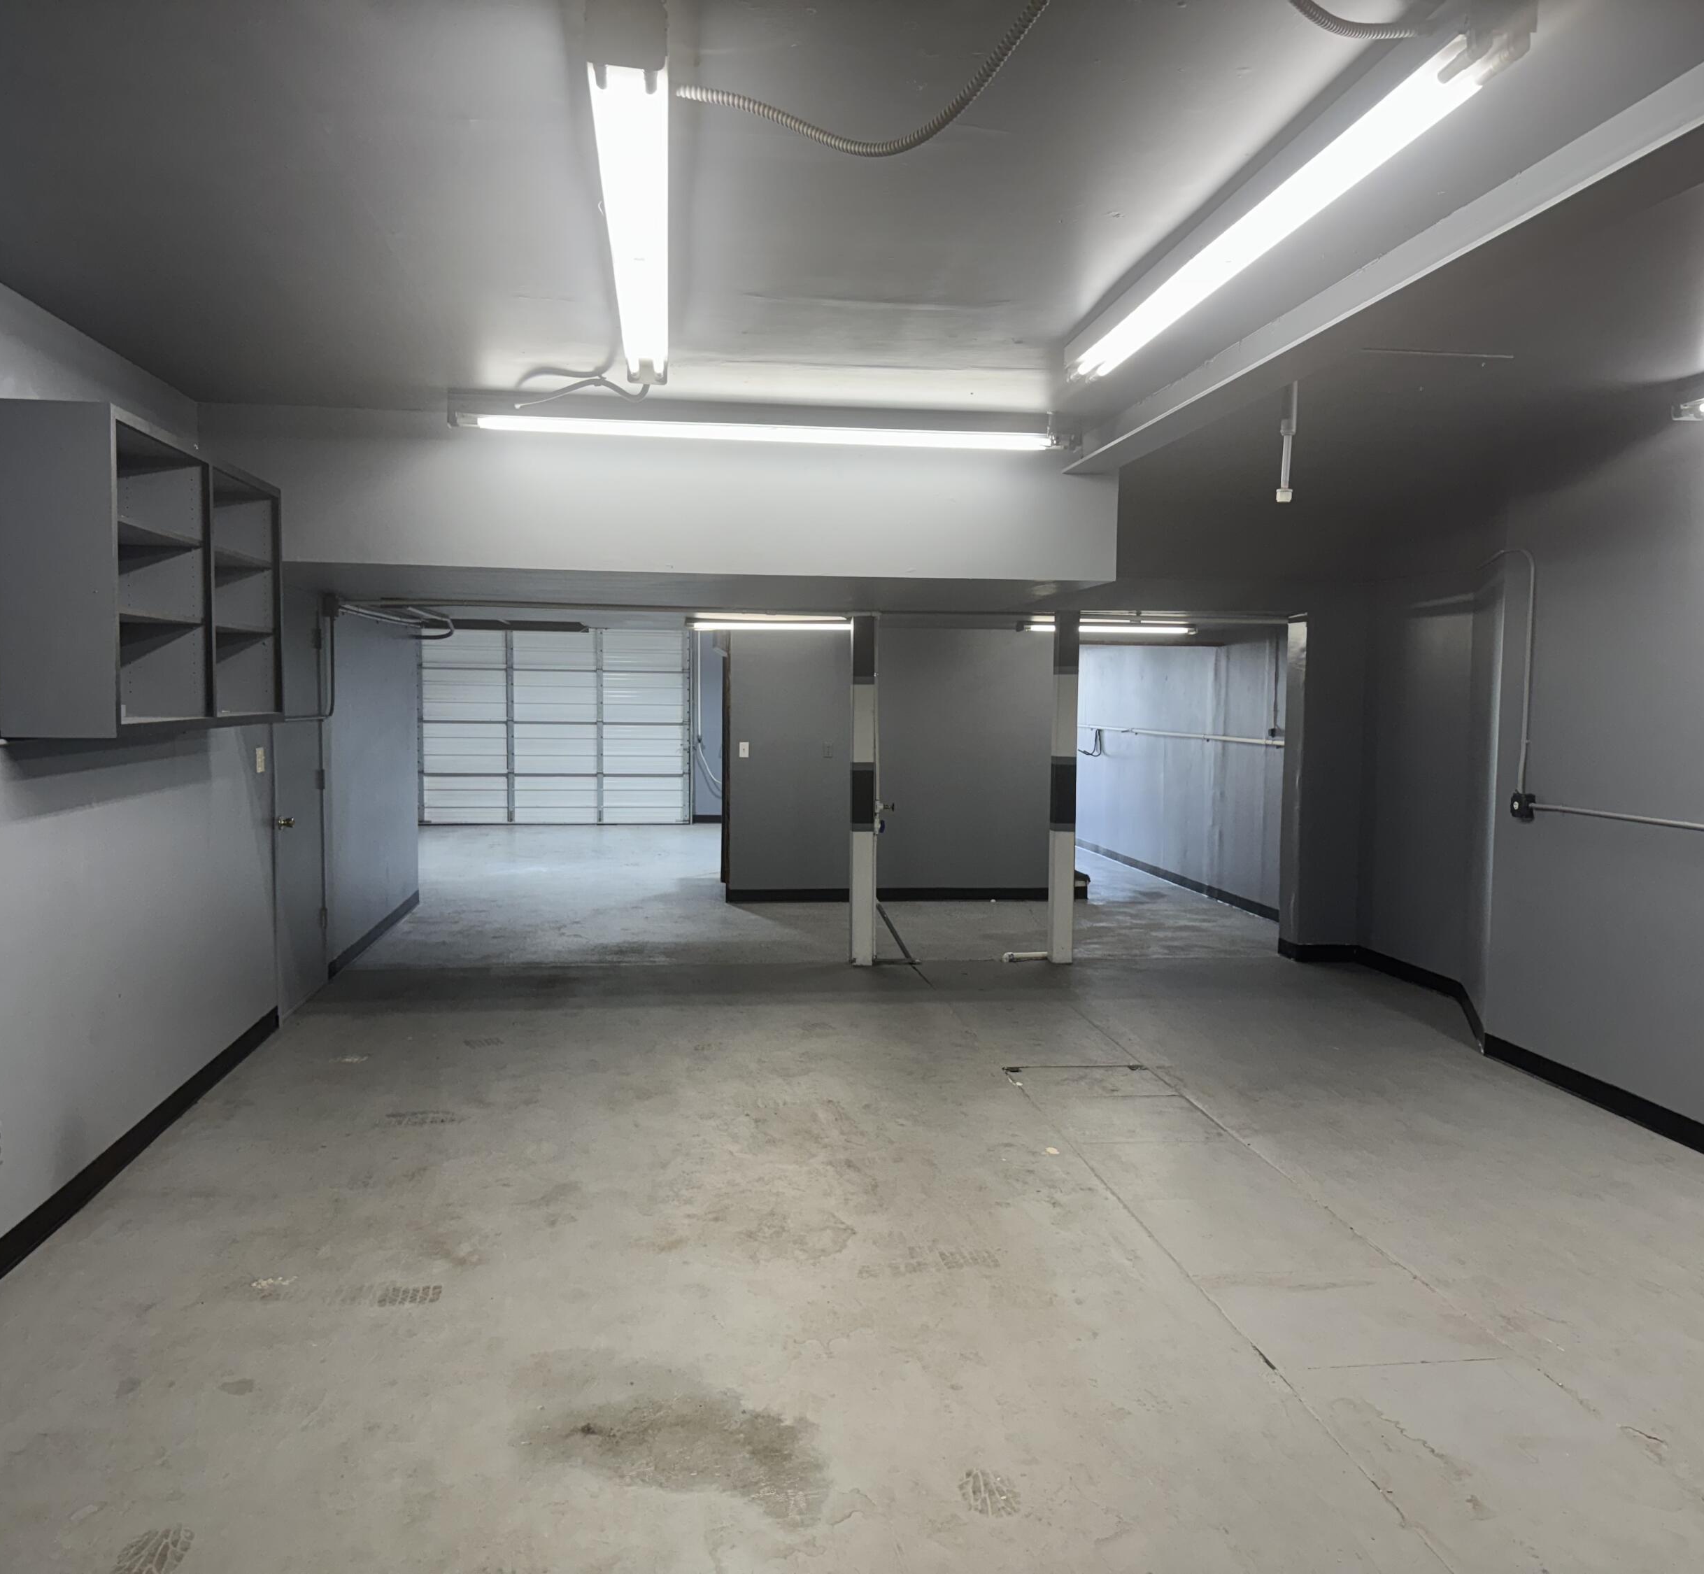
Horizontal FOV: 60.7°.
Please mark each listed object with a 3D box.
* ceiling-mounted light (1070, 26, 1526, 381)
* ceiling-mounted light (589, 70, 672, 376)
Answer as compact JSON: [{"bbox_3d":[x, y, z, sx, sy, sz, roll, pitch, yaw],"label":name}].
[{"bbox_3d":[0.828,-1.237,3.316,0.123,0.113,2.432,0,4,-5],"label":"ceiling-mounted light"},{"bbox_3d":[-0.502,-1.263,3.465,0.130,0.113,2.432,0,4,-7],"label":"ceiling-mounted light"}]

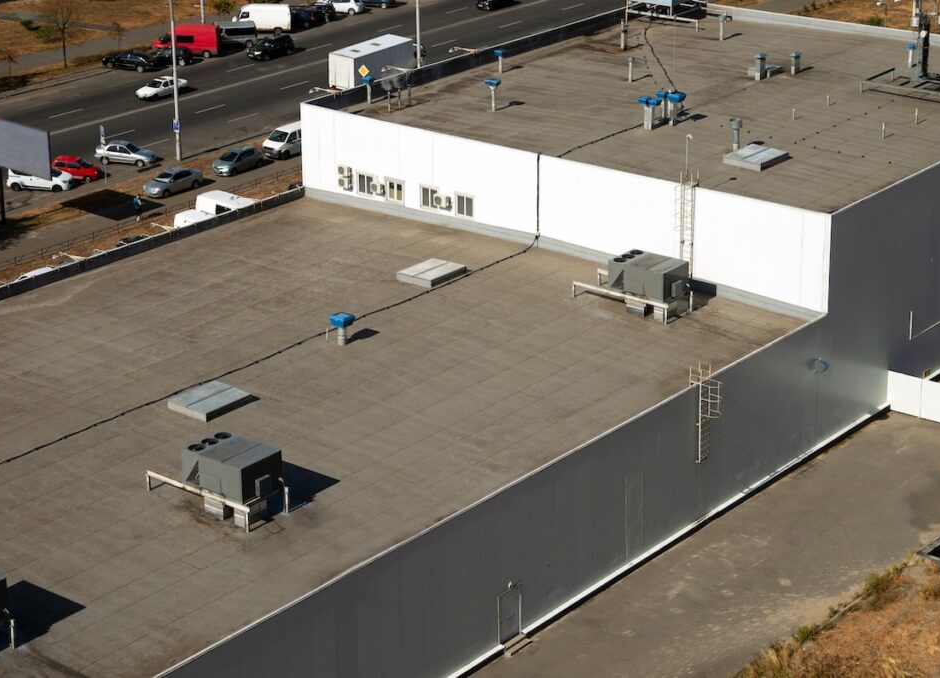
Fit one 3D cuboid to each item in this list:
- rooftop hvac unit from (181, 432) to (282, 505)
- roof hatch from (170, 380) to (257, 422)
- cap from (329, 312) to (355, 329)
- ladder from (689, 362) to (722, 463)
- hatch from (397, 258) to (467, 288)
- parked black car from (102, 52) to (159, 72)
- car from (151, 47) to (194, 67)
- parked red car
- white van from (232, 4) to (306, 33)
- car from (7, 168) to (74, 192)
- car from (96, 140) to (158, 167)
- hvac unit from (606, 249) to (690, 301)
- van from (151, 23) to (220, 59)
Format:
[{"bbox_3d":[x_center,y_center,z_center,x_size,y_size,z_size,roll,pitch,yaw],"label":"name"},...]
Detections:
[{"bbox_3d":[-9.093,4.889,81.650,3.211,1.414,2.217,16,26,36],"label":"rooftop hvac unit"},{"bbox_3d":[-11.143,2.692,91.597,2.311,0.346,2.775,16,26,36],"label":"roof hatch"},{"bbox_3d":[-5.677,-0.794,95.284,0.840,0.420,0.840,16,26,36],"label":"cap"},{"bbox_3d":[10.184,3.236,91.343,1.340,4.380,0.750,16,26,36],"label":"ladder"},{"bbox_3d":[-1.842,-3.219,104.022,2.140,0.365,2.730,15,26,35],"label":"hatch"},{"bbox_3d":[-27.978,-22.956,175.460,4.250,1.410,1.720,7,22,18],"label":"parked black car"},{"bbox_3d":[-25.031,-23.614,177.039,3.950,1.450,1.680,1,21,5],"label":"car"},{"bbox_3d":[-26.935,-11.799,146.299,3.880,1.500,1.690,6,22,16],"label":"parked red car"},{"bbox_3d":[-18.166,-27.946,186.731,5.300,2.450,1.950,1,21,5],"label":"white van"},{"bbox_3d":[-28.818,-10.866,142.663,4.250,1.540,1.780,2,21,6],"label":"car"},{"bbox_3d":[-23.889,-12.910,147.991,4.250,1.420,1.700,4,21,12],"label":"car"},{"bbox_3d":[8.310,-2.967,99.172,3.110,1.355,2.040,16,26,36],"label":"hvac unit"},{"bbox_3d":[-23.554,-24.949,177.788,5.350,2.500,1.980,2,21,7],"label":"van"}]

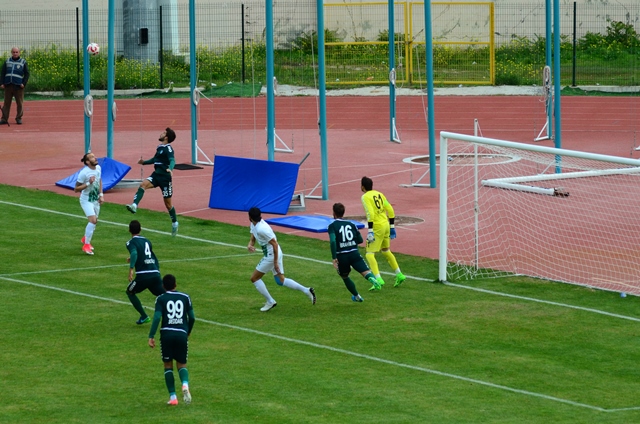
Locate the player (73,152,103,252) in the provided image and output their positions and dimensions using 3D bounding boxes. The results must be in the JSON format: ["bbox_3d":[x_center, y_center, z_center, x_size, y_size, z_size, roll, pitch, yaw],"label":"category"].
[{"bbox_3d":[-4.094,-0.144,84.502,0.470,1.800,0.420,-7,9,-40],"label":"player"}]

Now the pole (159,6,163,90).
[{"bbox_3d":[-3.867,-4.007,116.800,0.055,2.010,0.055,-1,7,0],"label":"pole"}]

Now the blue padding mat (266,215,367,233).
[{"bbox_3d":[-0.110,0.190,88.297,1.000,0.070,1.930,-5,8,-31],"label":"blue padding mat"}]

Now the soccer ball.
[{"bbox_3d":[-4.046,-2.906,85.500,0.220,0.220,0.220,-1,7,0],"label":"soccer ball"}]

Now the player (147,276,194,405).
[{"bbox_3d":[-2.090,1.796,67.557,0.660,1.830,0.500,-1,7,-3],"label":"player"}]

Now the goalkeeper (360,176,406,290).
[{"bbox_3d":[1.061,0.320,79.765,0.720,1.820,0.550,-3,7,-14],"label":"goalkeeper"}]

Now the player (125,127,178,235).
[{"bbox_3d":[-2.958,-0.521,84.600,0.750,1.920,0.600,-7,9,-43],"label":"player"}]

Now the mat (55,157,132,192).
[{"bbox_3d":[-4.480,-0.730,95.200,1.000,0.500,1.900,-5,8,-30],"label":"mat"}]

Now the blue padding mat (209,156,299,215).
[{"bbox_3d":[-1.262,-0.494,90.803,1.970,1.000,0.070,6,-8,39],"label":"blue padding mat"}]

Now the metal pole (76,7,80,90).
[{"bbox_3d":[-5.889,-3.993,116.800,0.055,1.960,0.055,-1,7,0],"label":"metal pole"}]

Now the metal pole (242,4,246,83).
[{"bbox_3d":[-1.862,-4.047,116.800,0.055,2.020,0.055,-1,7,0],"label":"metal pole"}]

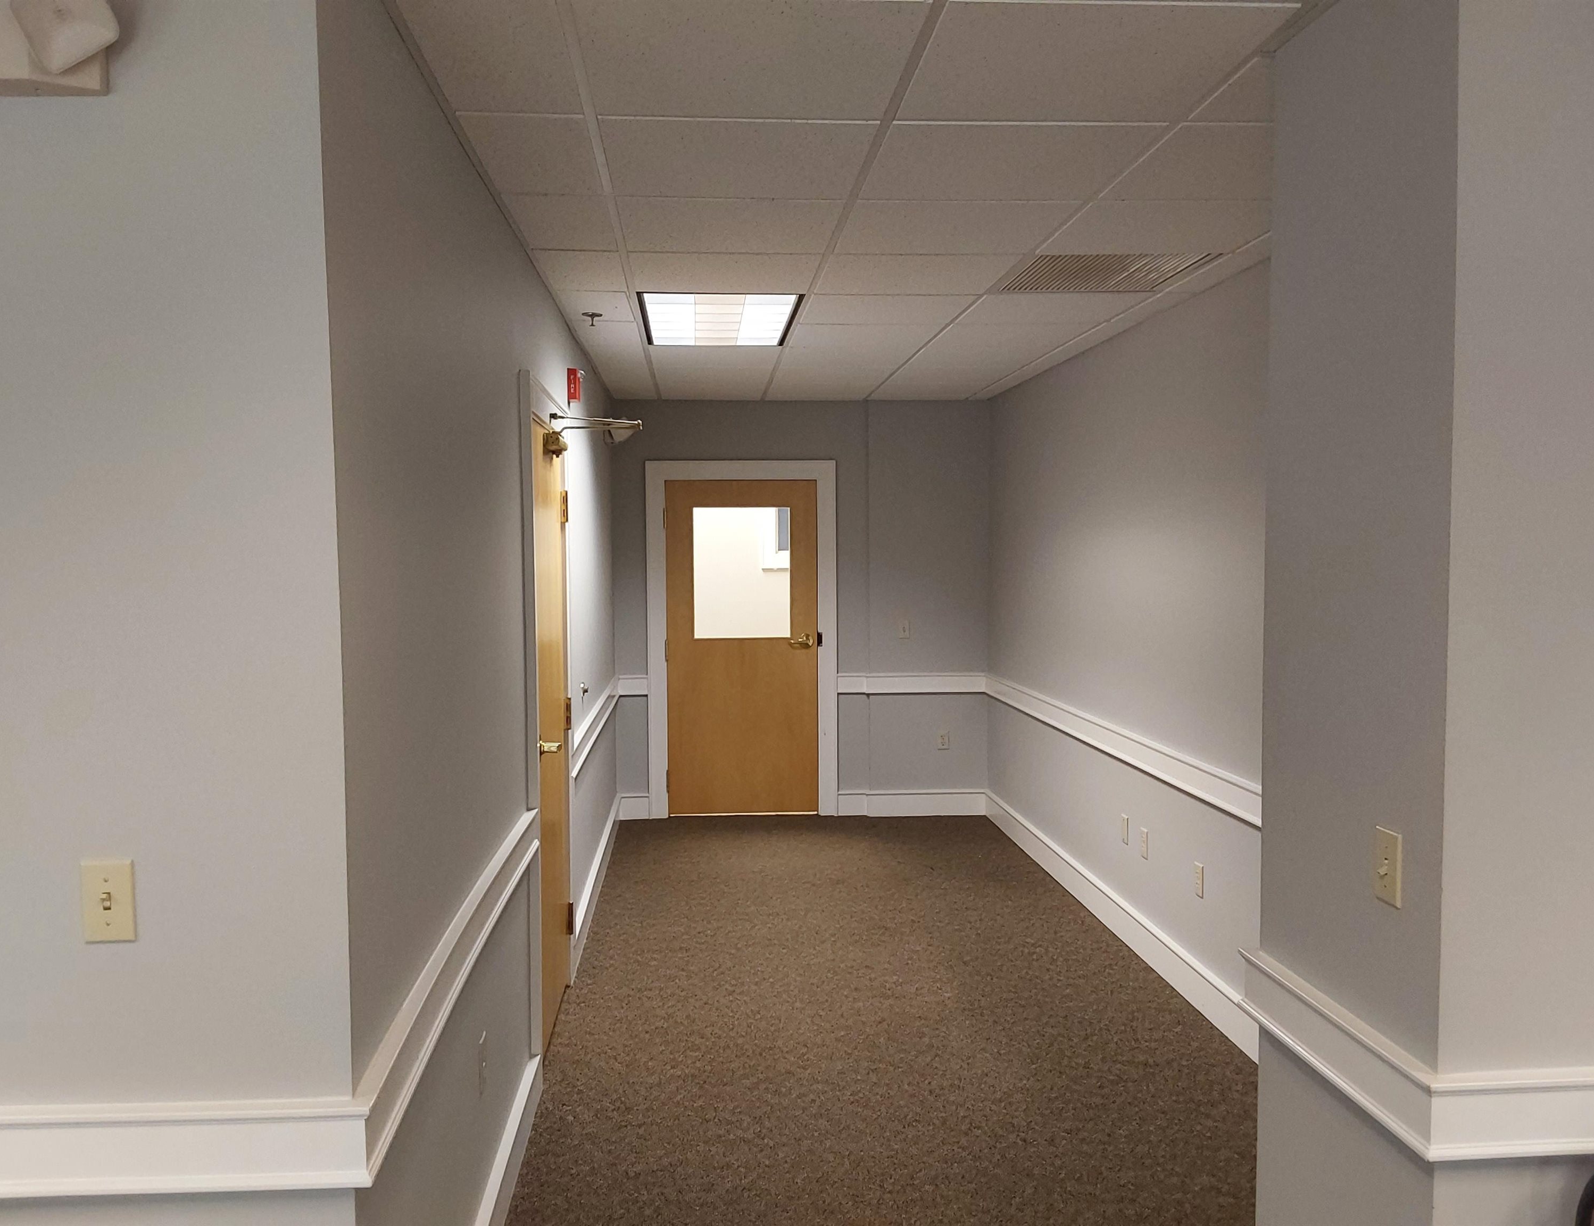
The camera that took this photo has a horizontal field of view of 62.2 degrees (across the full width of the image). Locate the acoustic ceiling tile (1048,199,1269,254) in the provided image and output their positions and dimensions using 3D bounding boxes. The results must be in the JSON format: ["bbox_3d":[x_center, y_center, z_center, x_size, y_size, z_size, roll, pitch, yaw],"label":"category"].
[{"bbox_3d":[1.034,-1.086,3.745,0.600,0.022,0.600,-1,3,-4],"label":"acoustic ceiling tile"}]

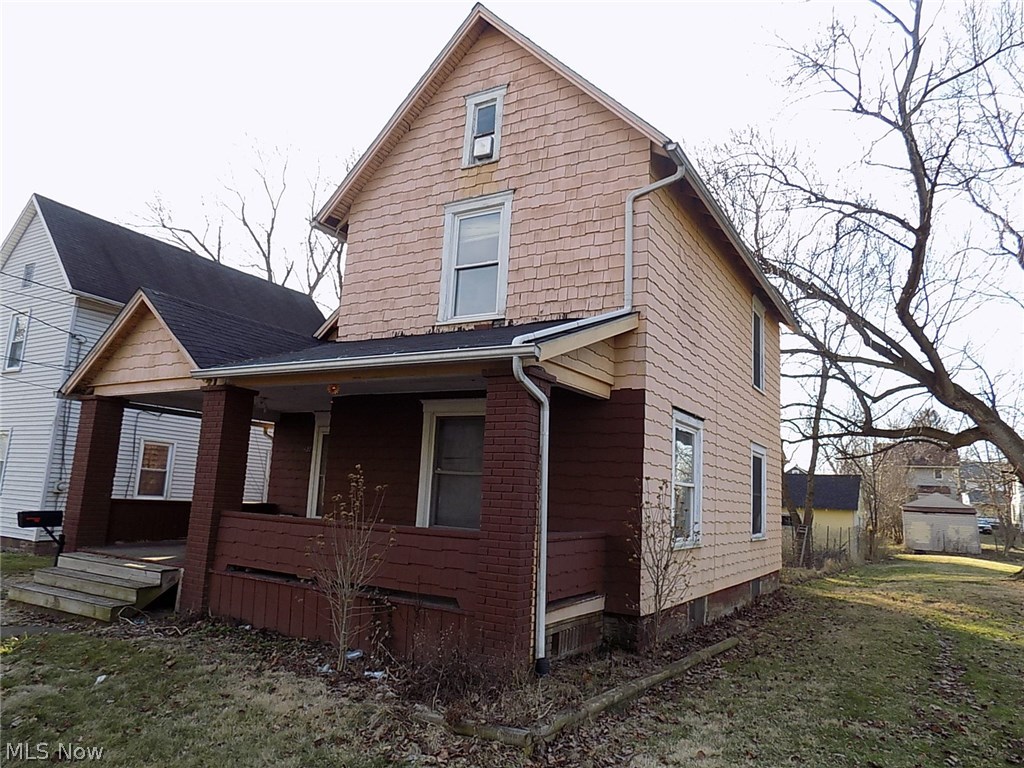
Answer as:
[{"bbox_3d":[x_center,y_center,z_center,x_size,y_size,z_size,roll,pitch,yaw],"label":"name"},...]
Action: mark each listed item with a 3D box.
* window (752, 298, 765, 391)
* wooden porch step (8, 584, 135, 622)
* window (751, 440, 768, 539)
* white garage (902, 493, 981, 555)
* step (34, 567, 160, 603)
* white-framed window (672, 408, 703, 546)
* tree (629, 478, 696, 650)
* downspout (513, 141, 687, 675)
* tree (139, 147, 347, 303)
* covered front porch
[{"bbox_3d":[4.652,-0.732,12.899,0.128,1.753,1.034,-3,-11,31],"label":"window"},{"bbox_3d":[-5.092,2.506,7.822,2.236,0.148,0.276,-3,-11,31],"label":"wooden porch step"},{"bbox_3d":[4.427,1.950,12.280,0.128,1.709,1.143,-3,-11,31],"label":"window"},{"bbox_3d":[24.063,7.757,38.195,3.307,3.177,5.319,-3,-11,31],"label":"white garage"},{"bbox_3d":[-4.961,2.406,8.066,2.216,0.153,0.276,-3,-11,31],"label":"step"},{"bbox_3d":[2.222,1.227,8.702,0.128,1.714,1.202,-3,-11,31],"label":"white-framed window"},{"bbox_3d":[1.553,1.872,7.024,0.729,1.714,0.729,-3,-11,31],"label":"tree"},{"bbox_3d":[0.911,-0.169,6.475,0.788,5.368,2.334,-3,-11,31],"label":"downspout"},{"bbox_3d":[-13.055,-2.825,33.780,10.244,18.911,10.244,-3,-11,31],"label":"tree"},{"bbox_3d":[-2.416,0.812,8.457,7.535,3.891,2.610,-3,-11,31],"label":"covered front porch"}]

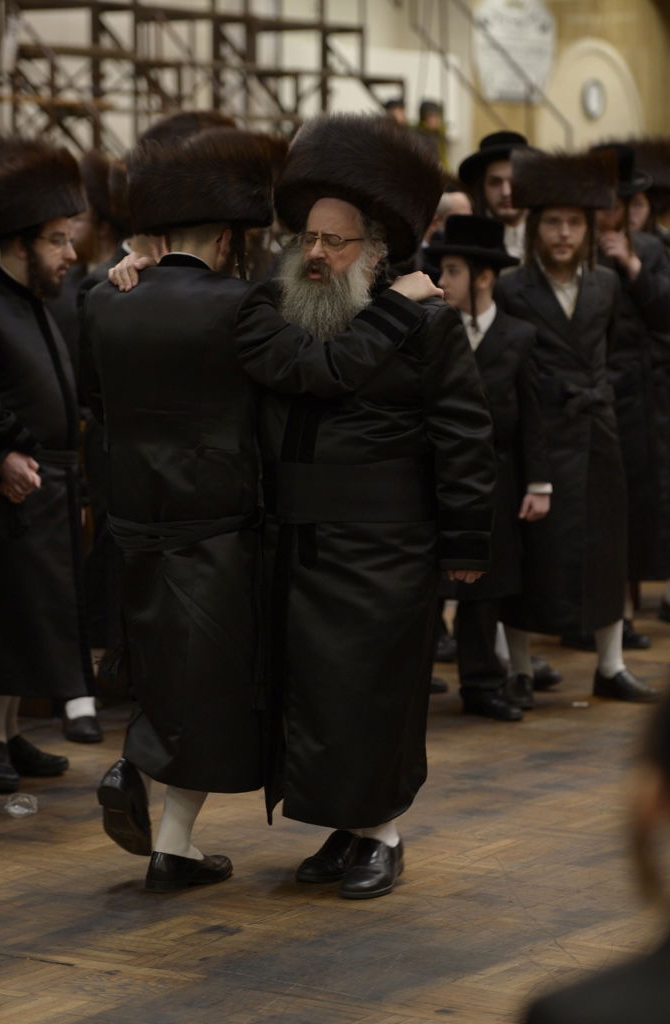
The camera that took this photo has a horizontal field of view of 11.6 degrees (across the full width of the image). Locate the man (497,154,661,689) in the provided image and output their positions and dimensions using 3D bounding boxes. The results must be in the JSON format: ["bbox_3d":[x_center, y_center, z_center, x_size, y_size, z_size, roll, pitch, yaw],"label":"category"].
[{"bbox_3d":[0.799,-0.286,10.832,0.540,1.800,0.420,-1,5,-10],"label":"man"}]

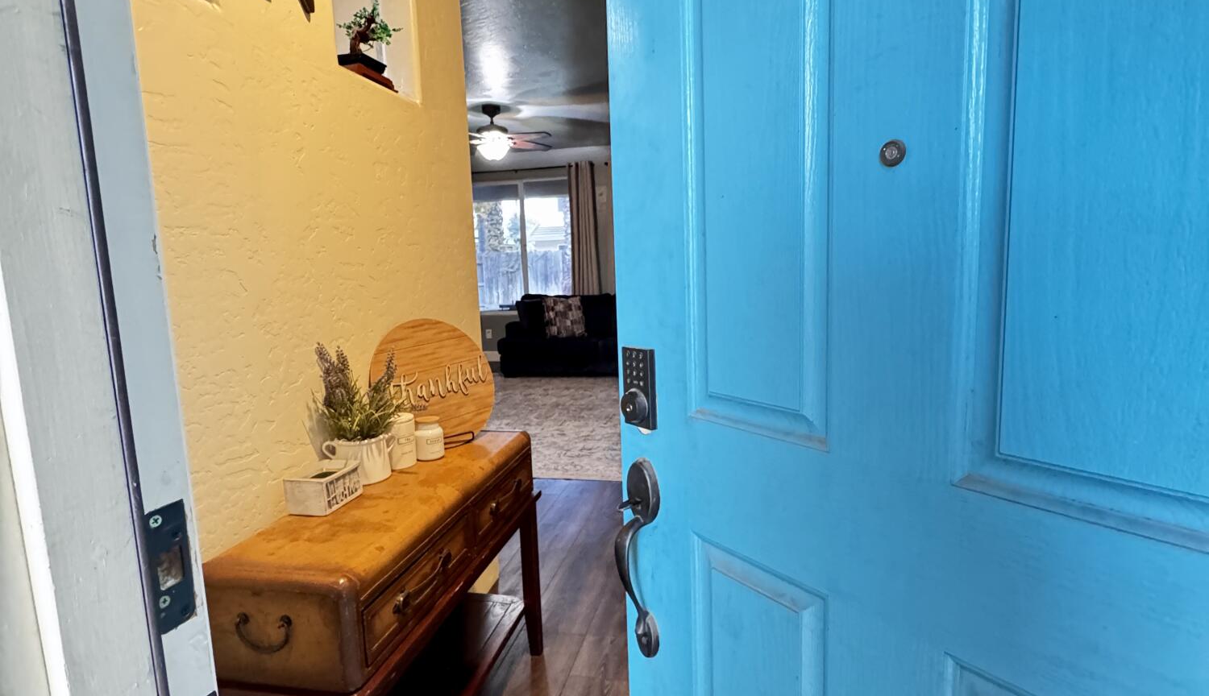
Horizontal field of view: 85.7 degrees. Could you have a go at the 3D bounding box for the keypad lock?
[{"bbox_3d":[0.047,0.062,0.992,0.031,0.121,0.062,-7,9,-33],"label":"keypad lock"}]

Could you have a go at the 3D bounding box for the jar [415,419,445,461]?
[{"bbox_3d":[-0.500,0.259,1.853,0.082,0.103,0.082,-2,8,0],"label":"jar"}]

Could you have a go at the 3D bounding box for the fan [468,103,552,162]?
[{"bbox_3d":[-1.015,-1.946,5.875,1.313,0.515,1.313,0,8,12],"label":"fan"}]

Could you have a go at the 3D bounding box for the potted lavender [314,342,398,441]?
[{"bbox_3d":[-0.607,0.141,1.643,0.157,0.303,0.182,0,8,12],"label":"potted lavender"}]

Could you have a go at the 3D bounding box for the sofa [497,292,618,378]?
[{"bbox_3d":[0.016,-0.179,7.610,2.323,0.889,0.970,0,8,12],"label":"sofa"}]

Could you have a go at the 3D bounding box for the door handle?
[{"bbox_3d":[0.043,0.340,1.017,0.069,0.331,0.061,-7,9,-33],"label":"door handle"}]

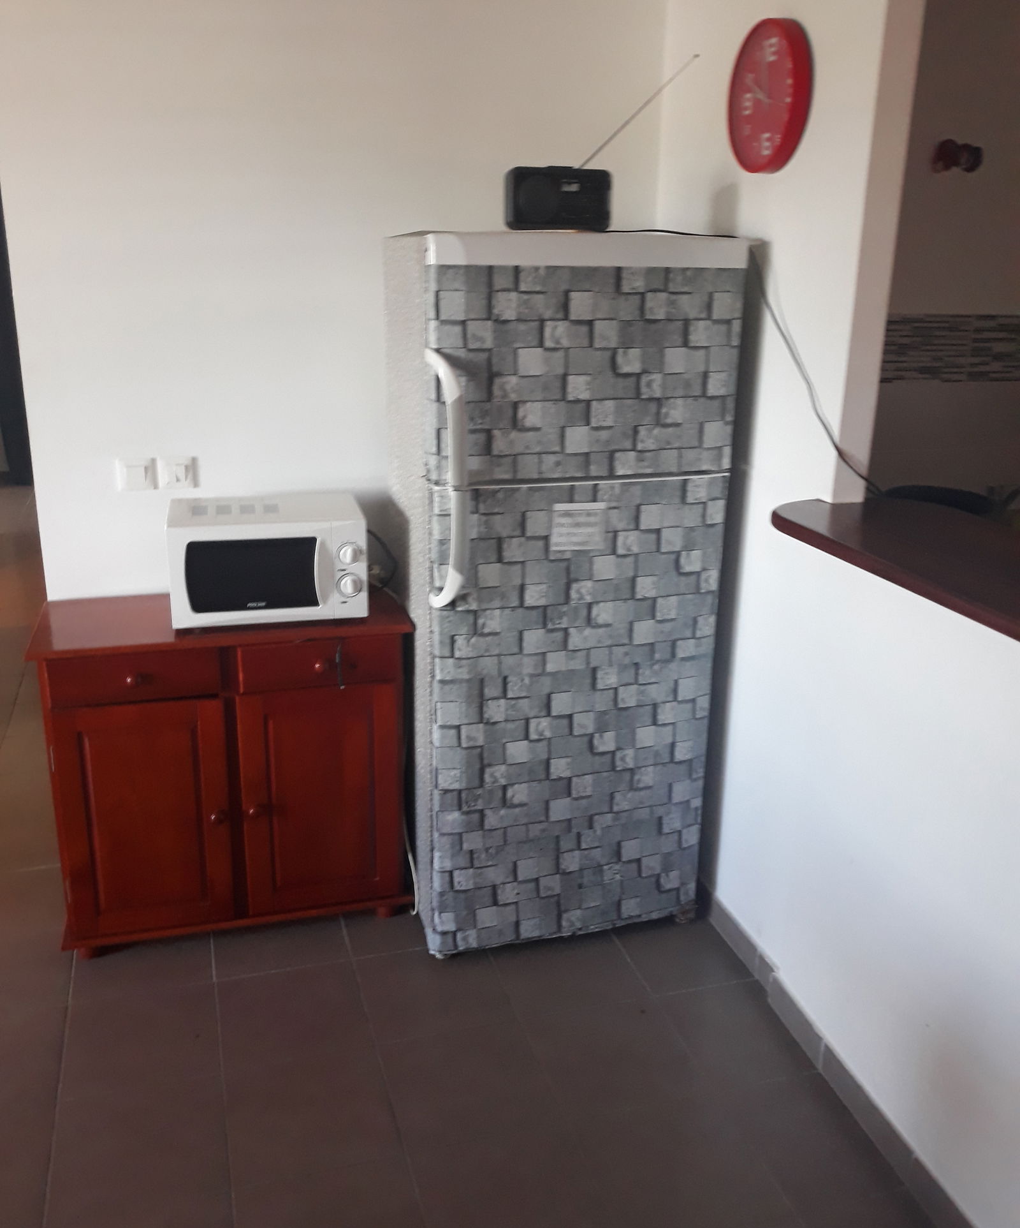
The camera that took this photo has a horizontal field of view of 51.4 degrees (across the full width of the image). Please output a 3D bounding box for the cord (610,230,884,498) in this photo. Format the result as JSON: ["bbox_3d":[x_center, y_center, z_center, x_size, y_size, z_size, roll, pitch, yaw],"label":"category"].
[{"bbox_3d":[0.468,-0.532,2.232,0.406,0.512,0.588,-4,17,-16],"label":"cord"}]

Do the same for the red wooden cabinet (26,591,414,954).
[{"bbox_3d":[-0.722,0.386,2.777,0.878,0.812,0.442,-4,17,-16],"label":"red wooden cabinet"}]

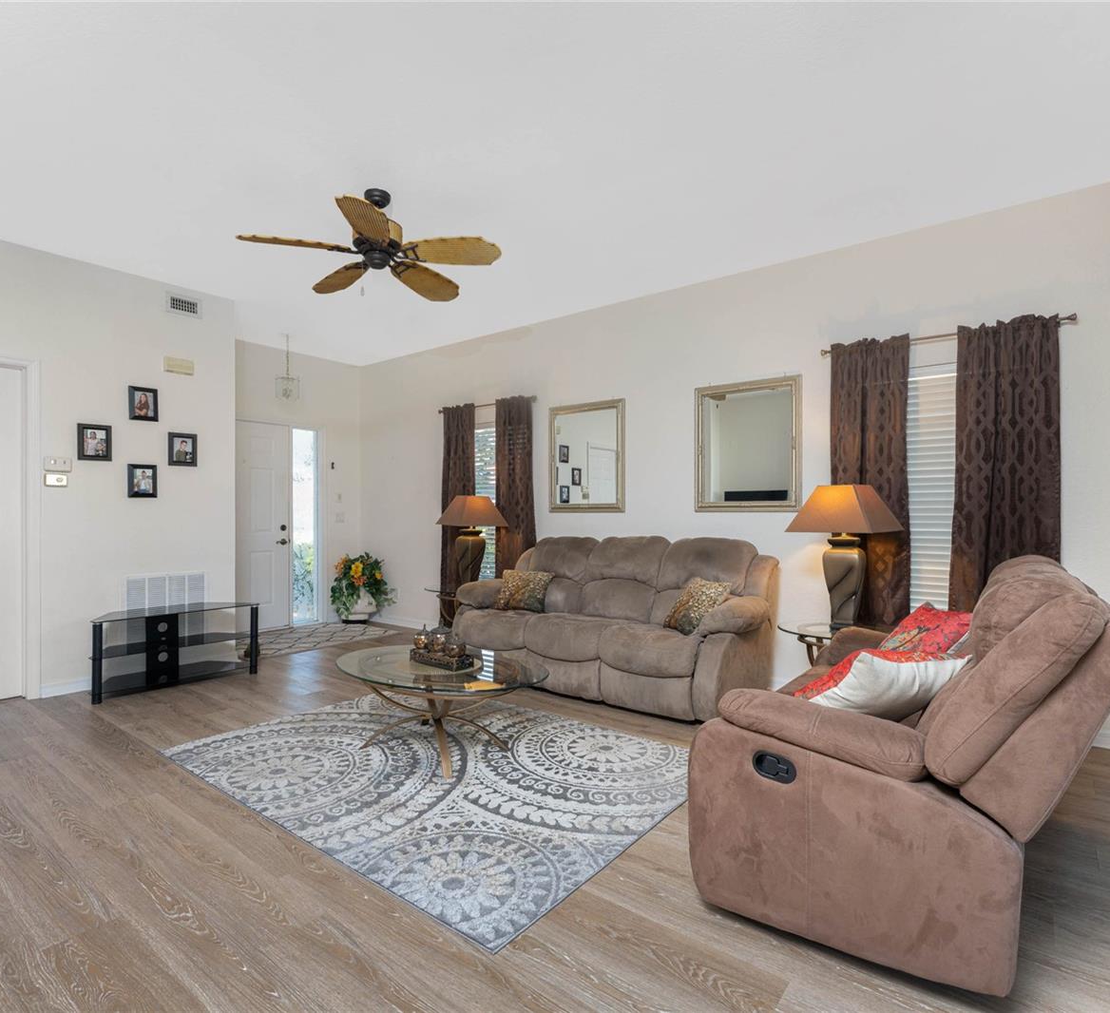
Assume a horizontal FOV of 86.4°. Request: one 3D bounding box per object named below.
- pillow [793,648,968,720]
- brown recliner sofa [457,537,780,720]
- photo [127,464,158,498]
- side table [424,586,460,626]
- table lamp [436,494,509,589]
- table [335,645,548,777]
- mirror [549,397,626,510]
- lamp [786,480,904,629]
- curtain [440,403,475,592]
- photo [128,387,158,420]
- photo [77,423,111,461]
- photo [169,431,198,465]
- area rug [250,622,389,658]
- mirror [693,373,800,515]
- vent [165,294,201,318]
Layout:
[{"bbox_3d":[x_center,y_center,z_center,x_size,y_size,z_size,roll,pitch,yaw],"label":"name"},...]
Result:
[{"bbox_3d":[1.100,0.592,1.980,0.420,0.140,0.400,4,-42,-8],"label":"pillow"},{"bbox_3d":[0.291,0.698,3.961,2.100,0.990,0.930,0,0,36],"label":"brown recliner sofa"},{"bbox_3d":[-2.881,-0.176,4.138,0.022,0.235,0.180,0,0,39],"label":"photo"},{"bbox_3d":[-0.700,0.934,4.870,0.650,0.550,0.650,0,0,37],"label":"side table"},{"bbox_3d":[-0.685,0.297,4.870,0.445,0.765,0.445,0,0,-36],"label":"table lamp"},{"bbox_3d":[-0.580,0.992,2.915,1.155,0.427,0.715,0,0,29],"label":"table"},{"bbox_3d":[0.249,-0.380,4.649,0.706,0.853,0.030,0,0,36],"label":"mirror"},{"bbox_3d":[1.543,0.268,3.170,0.445,0.772,0.445,0,0,-45],"label":"lamp"},{"bbox_3d":[-0.893,0.136,5.420,0.410,2.120,0.100,0,0,37],"label":"curtain"},{"bbox_3d":[-2.845,-0.704,4.090,0.020,0.226,0.170,0,-1,39],"label":"photo"},{"bbox_3d":[-3.018,-0.415,3.878,0.020,0.235,0.181,0,-1,39],"label":"photo"},{"bbox_3d":[-2.721,-0.418,4.335,0.022,0.240,0.190,0,0,39],"label":"photo"},{"bbox_3d":[-2.309,1.201,5.380,1.020,0.012,1.520,0,-1,39],"label":"area rug"},{"bbox_3d":[1.264,-0.390,3.904,0.703,0.862,0.030,0,0,36],"label":"mirror"},{"bbox_3d":[-2.718,-1.473,4.342,0.020,0.150,0.245,0,0,39],"label":"vent"}]

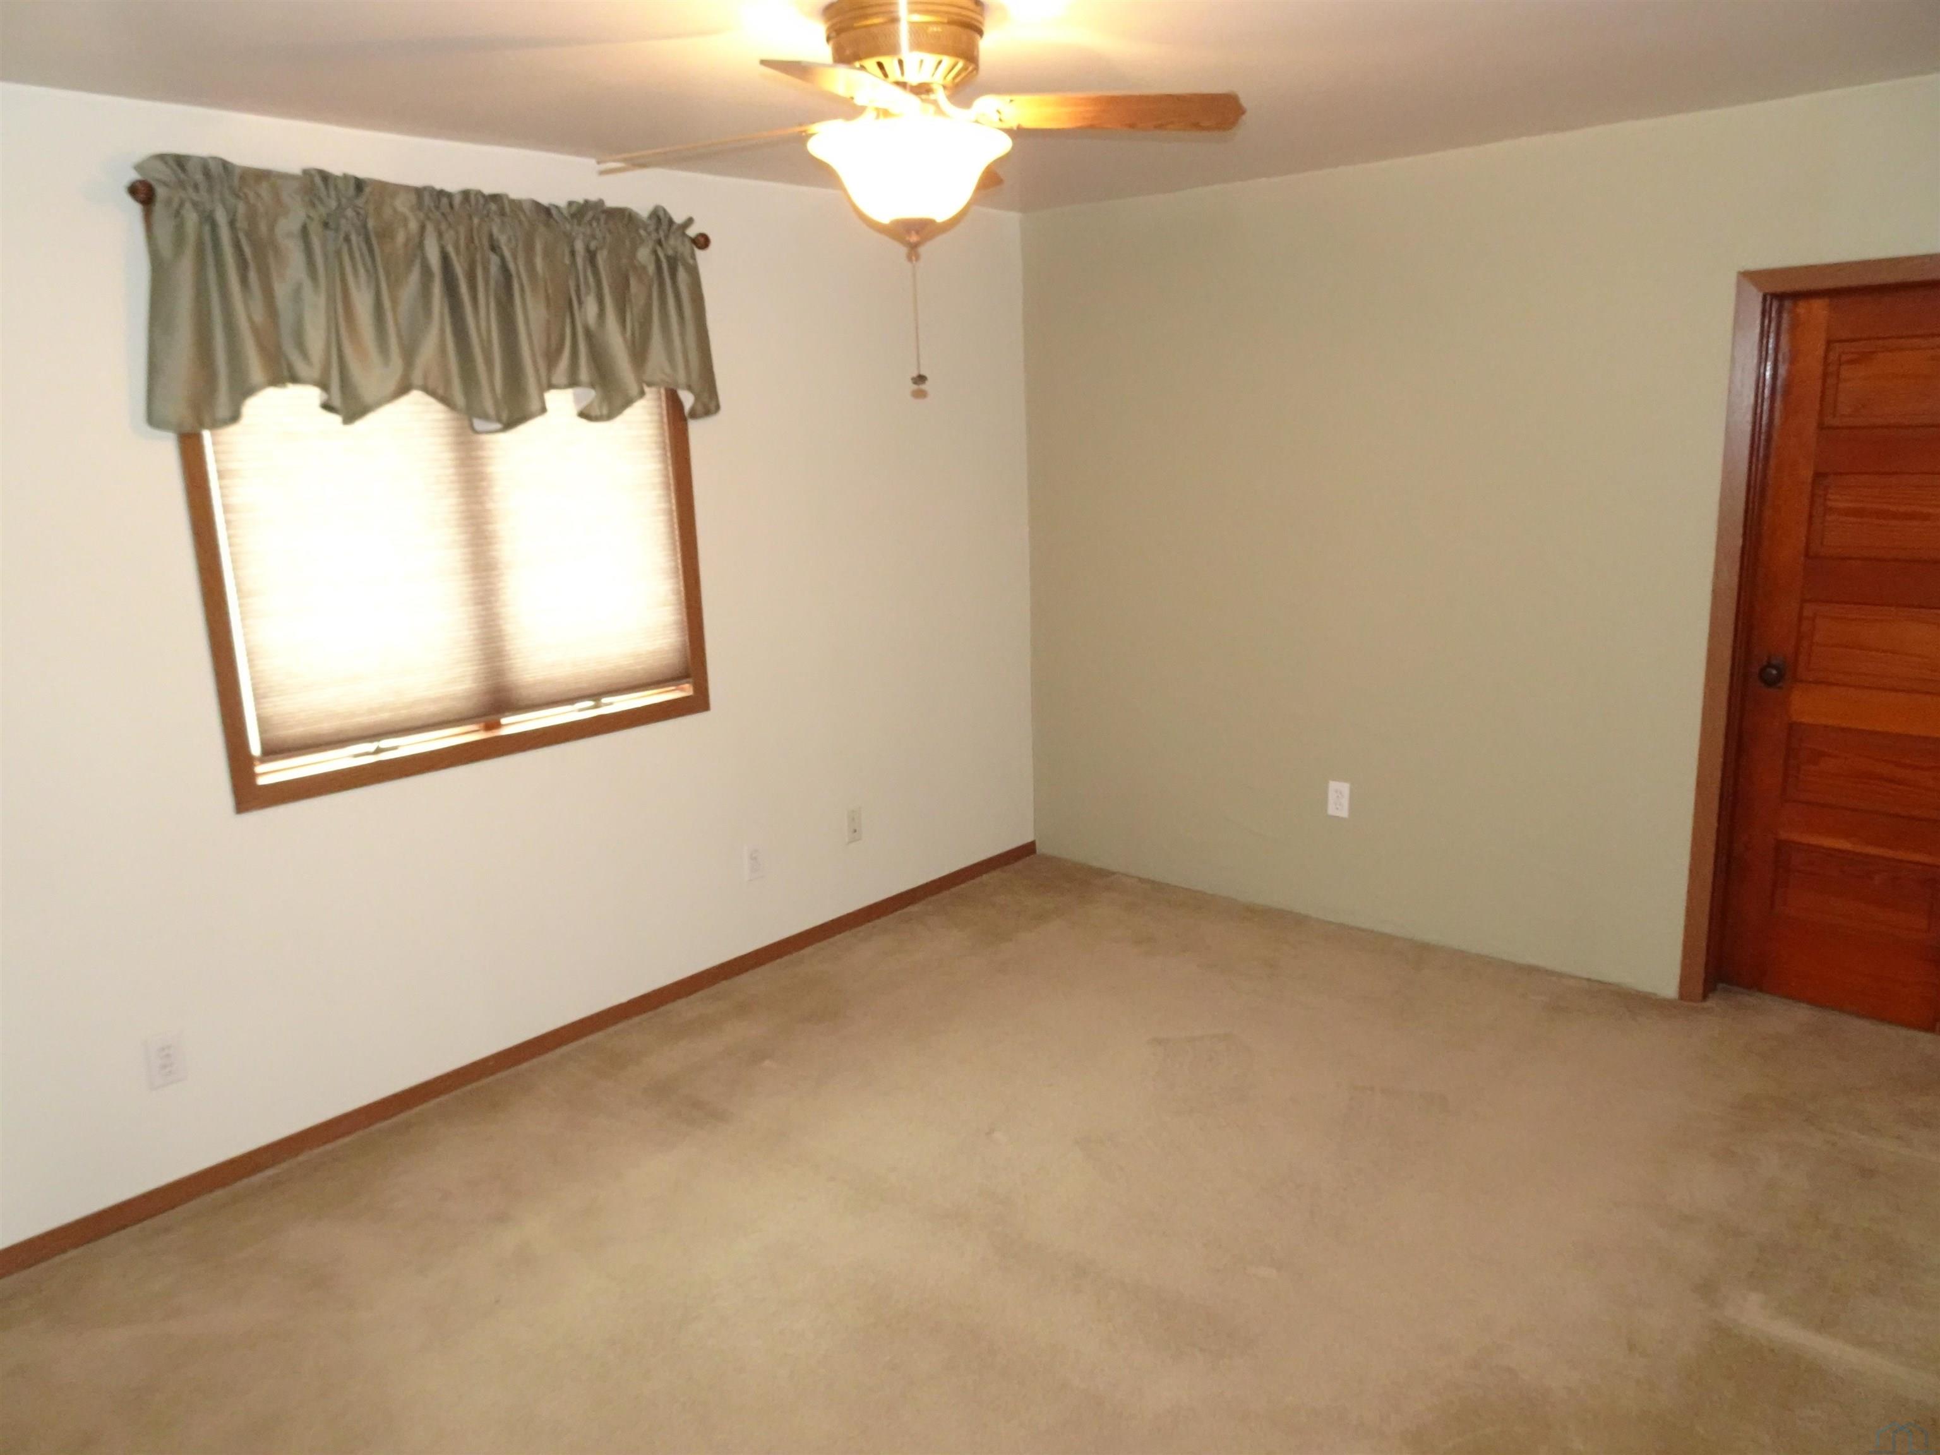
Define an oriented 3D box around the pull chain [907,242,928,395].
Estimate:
[{"bbox_3d":[-0.089,-0.674,2.241,0.029,0.242,0.029,-2,13,0],"label":"pull chain"}]

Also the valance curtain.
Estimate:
[{"bbox_3d":[-1.219,-1.014,3.261,0.110,0.549,1.476,10,17,41],"label":"valance curtain"}]

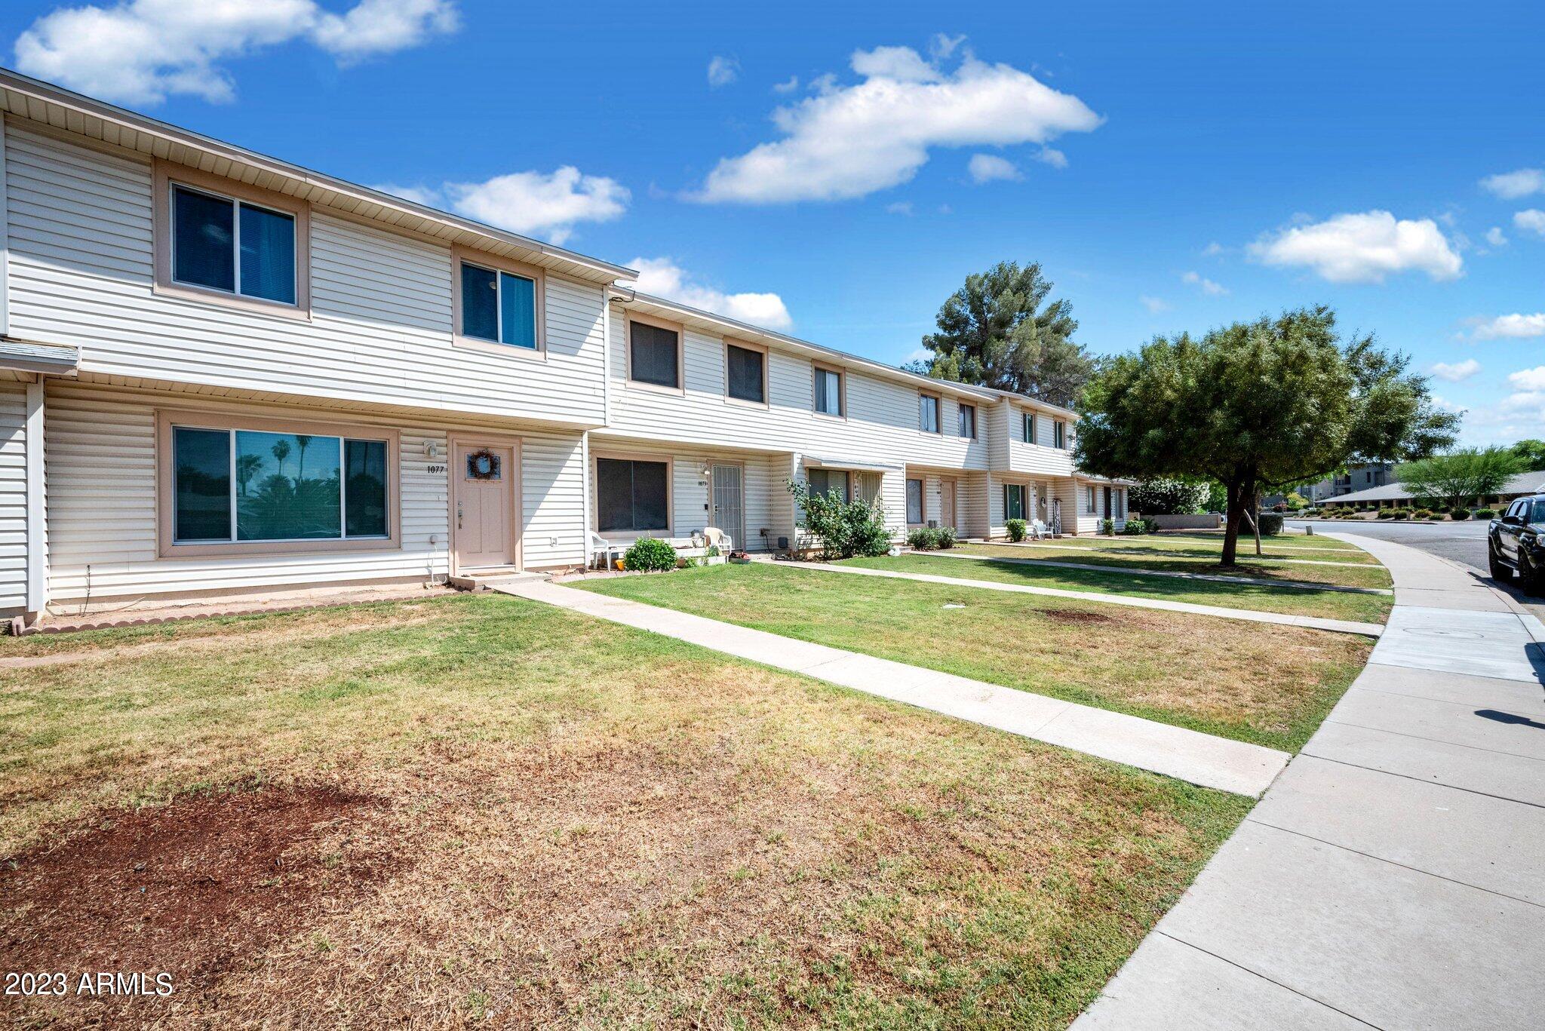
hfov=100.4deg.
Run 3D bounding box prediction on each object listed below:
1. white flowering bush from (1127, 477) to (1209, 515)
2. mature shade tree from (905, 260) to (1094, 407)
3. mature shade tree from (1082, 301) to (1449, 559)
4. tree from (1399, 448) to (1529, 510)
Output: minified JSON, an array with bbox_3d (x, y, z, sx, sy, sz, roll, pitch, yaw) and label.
[{"bbox_3d":[29.300,-1.200,48.000,5.600,3.800,4.300,-2,-1,31],"label":"white flowering bush"},{"bbox_3d":[16.200,-8.500,46.000,12.000,19.000,11.500,-1,-1,0],"label":"mature shade tree"},{"bbox_3d":[10.600,-1.820,14.700,7.200,5.900,6.800,-1,-1,0],"label":"mature shade tree"},{"bbox_3d":[63.800,-3.000,60.000,8.200,6.700,8.000,-1,-1,0],"label":"tree"}]

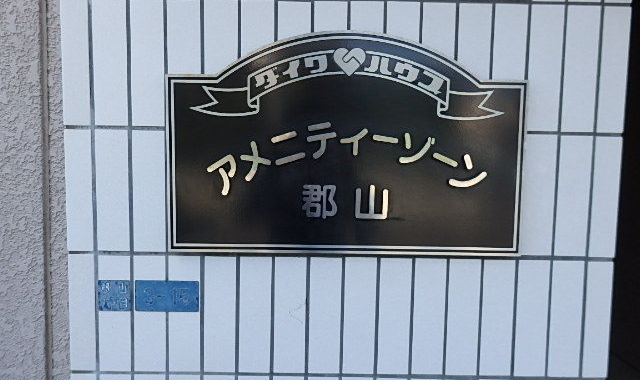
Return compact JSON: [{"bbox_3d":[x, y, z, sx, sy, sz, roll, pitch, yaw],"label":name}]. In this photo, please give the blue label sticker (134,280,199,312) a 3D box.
[{"bbox_3d":[-0.286,0.200,0.866,0.119,0.059,0.004,1,4,-1],"label":"blue label sticker"}]

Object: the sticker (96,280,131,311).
[{"bbox_3d":[-0.383,0.199,0.865,0.063,0.059,0.004,1,4,-1],"label":"sticker"}]

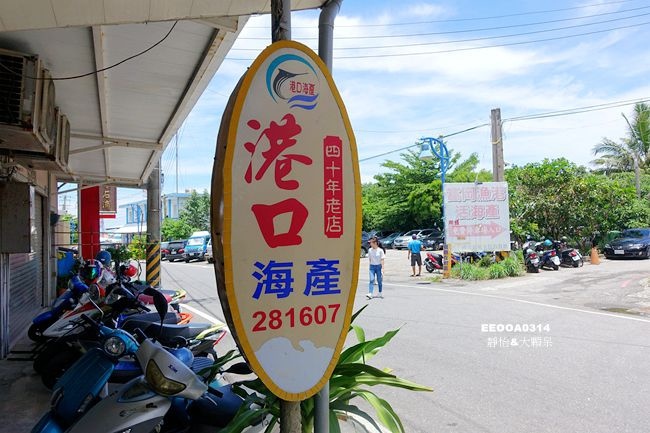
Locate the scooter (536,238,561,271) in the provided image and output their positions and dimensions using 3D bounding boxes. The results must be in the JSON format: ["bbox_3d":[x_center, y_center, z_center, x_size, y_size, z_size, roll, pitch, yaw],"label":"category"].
[{"bbox_3d":[8.761,1.473,16.999,0.700,1.150,1.800,-1,-2,10],"label":"scooter"}]

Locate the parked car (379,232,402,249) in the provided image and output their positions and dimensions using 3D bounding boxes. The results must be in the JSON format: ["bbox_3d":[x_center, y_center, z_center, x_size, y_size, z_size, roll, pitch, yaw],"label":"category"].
[{"bbox_3d":[7.389,2.248,40.825,4.300,1.520,1.730,1,-2,-37],"label":"parked car"}]

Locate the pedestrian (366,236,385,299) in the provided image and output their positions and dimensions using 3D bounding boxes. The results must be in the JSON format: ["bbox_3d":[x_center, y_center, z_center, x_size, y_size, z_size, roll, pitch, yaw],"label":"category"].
[{"bbox_3d":[1.308,1.337,11.433,0.480,1.610,0.400,-3,-3,25],"label":"pedestrian"}]

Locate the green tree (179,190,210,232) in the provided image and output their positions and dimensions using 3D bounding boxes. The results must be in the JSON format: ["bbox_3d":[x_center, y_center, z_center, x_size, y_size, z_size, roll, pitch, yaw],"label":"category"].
[{"bbox_3d":[-13.330,0.620,45.137,3.900,6.600,3.900,-1,-2,-16],"label":"green tree"}]

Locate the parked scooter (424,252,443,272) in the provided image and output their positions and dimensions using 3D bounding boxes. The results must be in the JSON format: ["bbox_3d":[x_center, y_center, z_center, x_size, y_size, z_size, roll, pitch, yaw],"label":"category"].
[{"bbox_3d":[4.837,1.758,17.622,1.800,1.100,0.680,-3,-3,25],"label":"parked scooter"}]

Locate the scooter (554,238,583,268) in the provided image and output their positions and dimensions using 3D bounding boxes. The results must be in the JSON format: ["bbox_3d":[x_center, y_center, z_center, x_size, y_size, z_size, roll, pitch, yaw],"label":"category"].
[{"bbox_3d":[10.826,1.662,19.297,0.700,1.120,1.800,-1,-2,-2],"label":"scooter"}]

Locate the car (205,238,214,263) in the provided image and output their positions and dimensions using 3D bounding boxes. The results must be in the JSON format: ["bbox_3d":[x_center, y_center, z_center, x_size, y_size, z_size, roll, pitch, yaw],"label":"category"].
[{"bbox_3d":[-5.912,2.056,28.225,1.740,1.550,4.400,-1,-2,17],"label":"car"}]

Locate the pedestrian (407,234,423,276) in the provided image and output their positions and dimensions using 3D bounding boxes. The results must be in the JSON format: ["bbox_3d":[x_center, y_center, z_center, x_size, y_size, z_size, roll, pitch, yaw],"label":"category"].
[{"bbox_3d":[3.480,1.491,16.984,0.600,1.650,0.380,-2,-2,12],"label":"pedestrian"}]

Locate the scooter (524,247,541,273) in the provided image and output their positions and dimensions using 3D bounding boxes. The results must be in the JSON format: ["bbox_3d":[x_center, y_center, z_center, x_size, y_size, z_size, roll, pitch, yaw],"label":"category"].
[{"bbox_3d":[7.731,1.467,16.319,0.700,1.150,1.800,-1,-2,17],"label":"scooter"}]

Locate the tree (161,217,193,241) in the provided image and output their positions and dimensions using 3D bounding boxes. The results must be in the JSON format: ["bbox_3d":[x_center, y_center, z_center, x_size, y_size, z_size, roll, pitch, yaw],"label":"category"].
[{"bbox_3d":[-12.724,1.595,36.352,2.900,3.200,2.900,-1,-2,16],"label":"tree"}]

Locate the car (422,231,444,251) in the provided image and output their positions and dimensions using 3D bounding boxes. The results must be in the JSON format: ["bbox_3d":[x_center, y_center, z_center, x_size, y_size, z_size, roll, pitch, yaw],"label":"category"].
[{"bbox_3d":[10.337,1.998,36.927,4.500,1.680,1.820,0,-2,-36],"label":"car"}]

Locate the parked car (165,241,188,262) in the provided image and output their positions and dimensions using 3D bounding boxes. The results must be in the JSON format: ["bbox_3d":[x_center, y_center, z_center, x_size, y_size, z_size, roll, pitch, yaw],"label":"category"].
[{"bbox_3d":[-10.162,2.548,32.682,1.760,1.550,4.400,-2,-2,11],"label":"parked car"}]

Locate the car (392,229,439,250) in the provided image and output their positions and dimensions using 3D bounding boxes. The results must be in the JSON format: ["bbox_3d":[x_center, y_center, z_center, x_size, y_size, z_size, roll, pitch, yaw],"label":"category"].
[{"bbox_3d":[8.487,2.087,38.827,4.500,1.680,1.820,1,-2,-37],"label":"car"}]

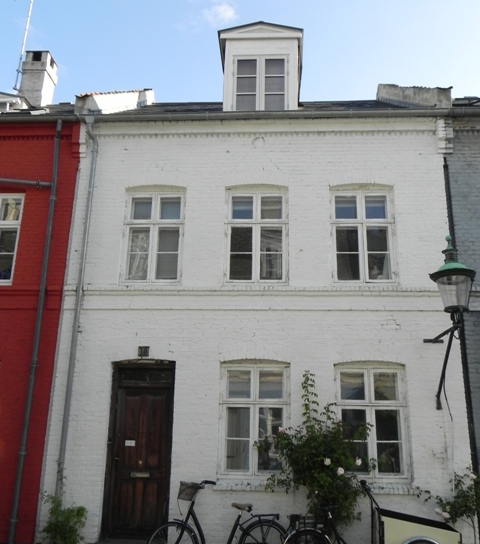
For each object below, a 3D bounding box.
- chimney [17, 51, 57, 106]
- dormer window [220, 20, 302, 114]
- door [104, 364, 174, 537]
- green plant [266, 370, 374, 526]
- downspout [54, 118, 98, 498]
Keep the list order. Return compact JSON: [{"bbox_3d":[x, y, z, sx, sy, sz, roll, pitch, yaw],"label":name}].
[{"bbox_3d":[-4.983,-4.586,13.219,0.610,1.540,0.610,0,-16,3],"label":"chimney"},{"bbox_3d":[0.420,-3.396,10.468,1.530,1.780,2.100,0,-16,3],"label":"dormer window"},{"bbox_3d":[-1.416,2.491,7.629,0.930,2.330,0.120,0,-16,3],"label":"door"},{"bbox_3d":[1.031,2.477,6.958,1.350,2.380,0.800,0,-16,3],"label":"green plant"},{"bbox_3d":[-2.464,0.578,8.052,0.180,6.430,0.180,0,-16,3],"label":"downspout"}]

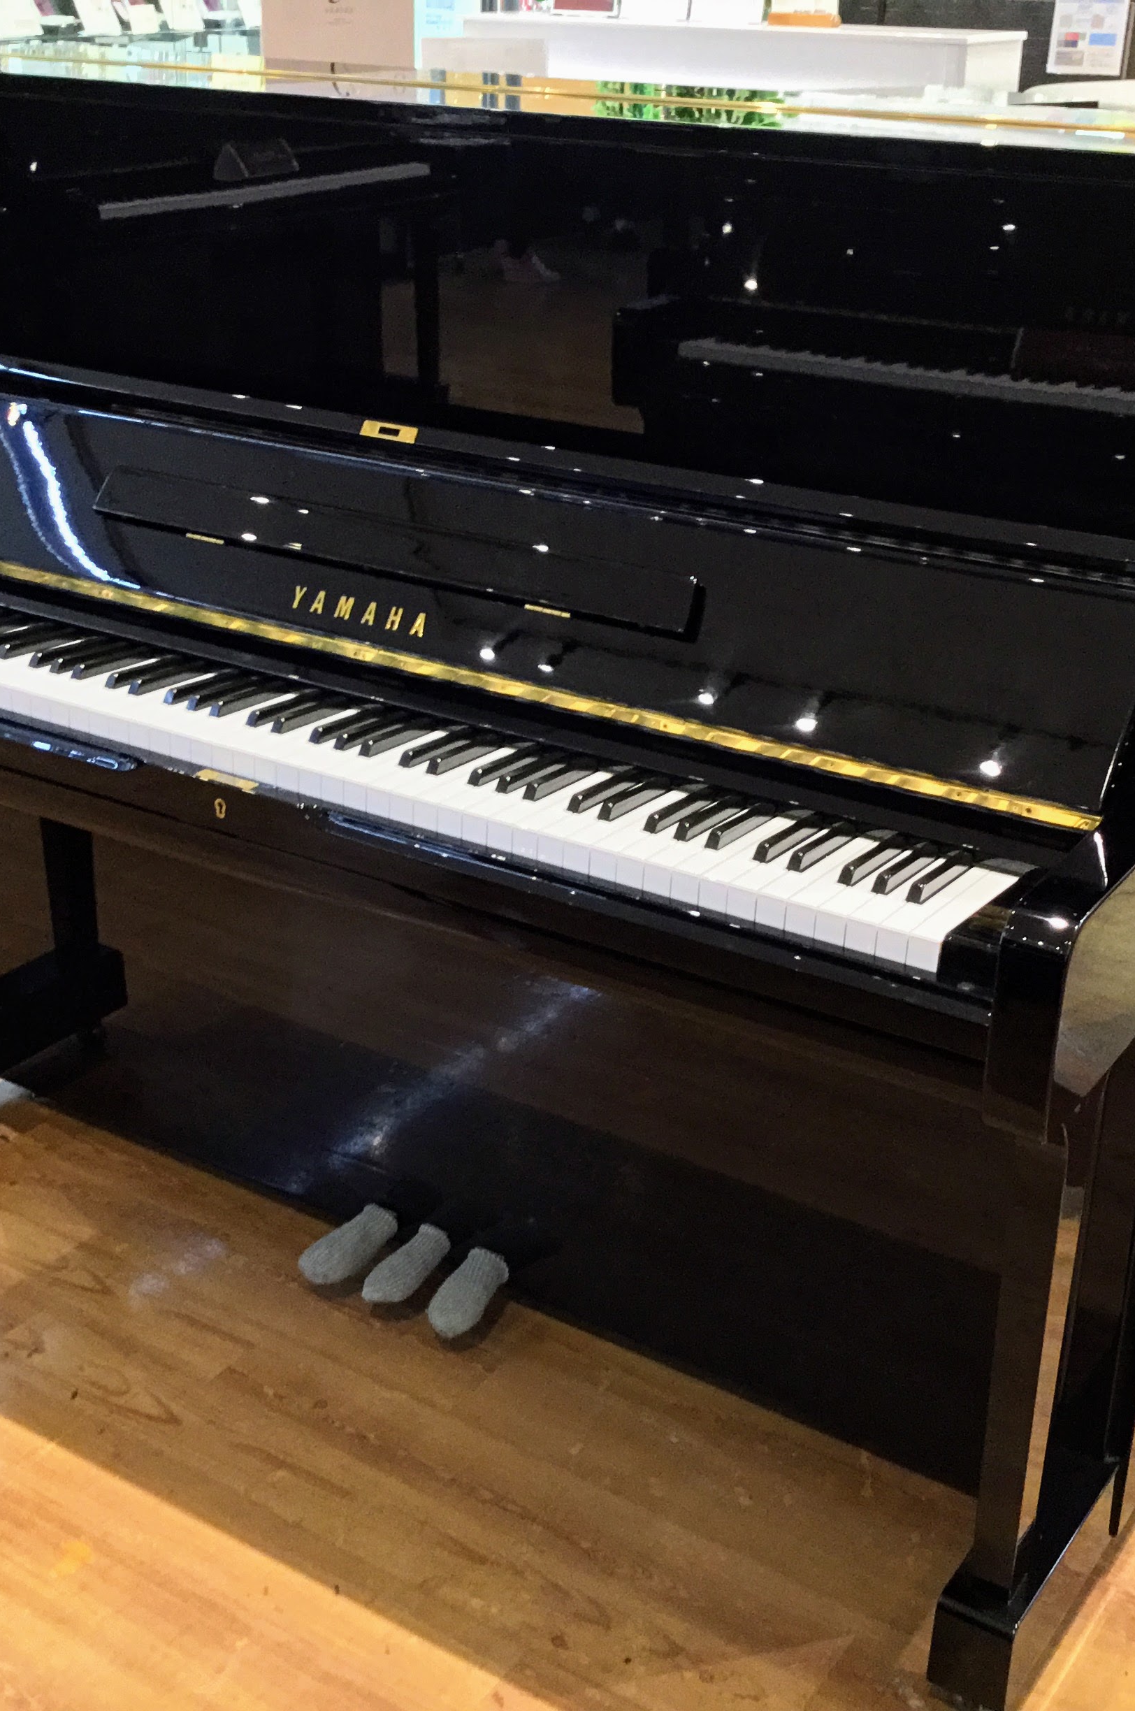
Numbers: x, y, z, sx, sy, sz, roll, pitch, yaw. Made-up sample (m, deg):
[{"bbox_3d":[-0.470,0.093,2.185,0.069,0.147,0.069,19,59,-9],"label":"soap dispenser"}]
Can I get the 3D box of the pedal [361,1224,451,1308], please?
[{"bbox_3d":[-0.166,0.420,2.106,0.045,0.033,0.135,14,27,27],"label":"pedal"}]

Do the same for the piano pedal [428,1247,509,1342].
[{"bbox_3d":[-0.099,0.441,2.061,0.045,0.033,0.138,11,26,22],"label":"piano pedal"}]

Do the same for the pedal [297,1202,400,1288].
[{"bbox_3d":[-0.227,0.406,2.135,0.045,0.033,0.142,15,28,29],"label":"pedal"}]

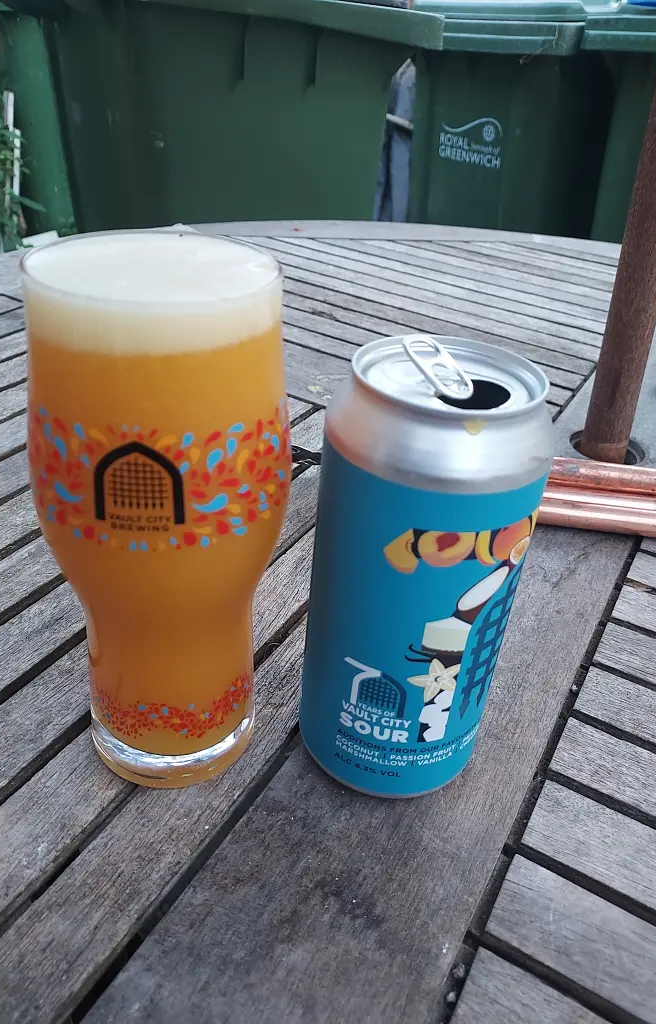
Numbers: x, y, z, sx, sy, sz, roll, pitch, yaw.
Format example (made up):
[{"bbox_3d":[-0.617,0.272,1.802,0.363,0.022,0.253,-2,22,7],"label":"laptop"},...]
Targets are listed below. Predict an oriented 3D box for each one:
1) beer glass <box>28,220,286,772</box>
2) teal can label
[{"bbox_3d":[-0.050,0.010,0.223,0.074,0.172,0.074,-3,34,-13],"label":"beer glass"},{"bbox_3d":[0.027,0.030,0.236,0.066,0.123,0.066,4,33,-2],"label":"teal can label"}]

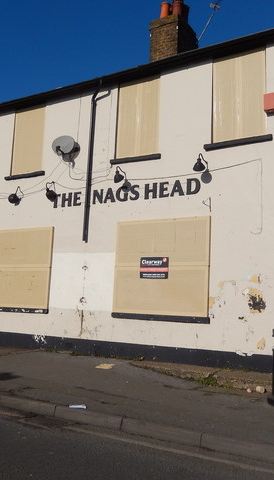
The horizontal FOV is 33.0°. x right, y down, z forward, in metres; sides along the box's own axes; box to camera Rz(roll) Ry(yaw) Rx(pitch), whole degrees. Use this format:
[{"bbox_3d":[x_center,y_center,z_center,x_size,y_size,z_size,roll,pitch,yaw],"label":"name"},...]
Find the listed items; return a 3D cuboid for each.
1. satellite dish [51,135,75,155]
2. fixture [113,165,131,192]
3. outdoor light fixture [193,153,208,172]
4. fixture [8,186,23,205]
[{"bbox_3d":[-1.520,-1.953,9.582,0.473,0.424,0.335,0,-8,16],"label":"satellite dish"},{"bbox_3d":[-0.294,-1.214,8.771,0.236,0.345,0.355,-3,-9,31],"label":"fixture"},{"bbox_3d":[1.091,-1.326,7.941,0.217,0.325,0.355,-3,-9,31],"label":"outdoor light fixture"},{"bbox_3d":[-2.683,-0.985,10.232,0.256,0.355,0.335,-3,-9,31],"label":"fixture"}]

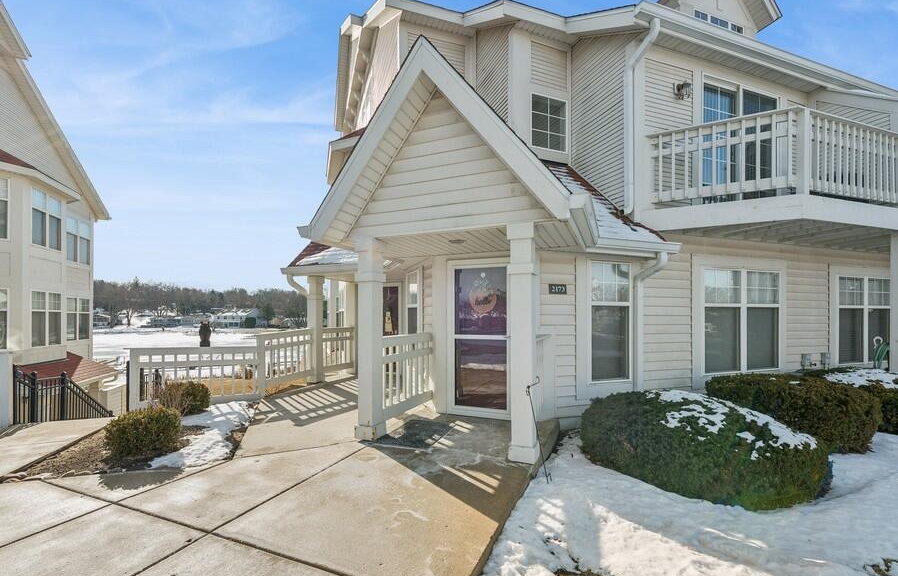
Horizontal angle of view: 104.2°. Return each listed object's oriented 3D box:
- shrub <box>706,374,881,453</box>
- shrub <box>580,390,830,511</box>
[{"bbox_3d":[4.090,1.480,4.420,1.450,0.680,1.250,1,-3,-17],"label":"shrub"},{"bbox_3d":[2.320,1.385,3.420,1.600,0.680,1.600,1,-3,-17],"label":"shrub"}]

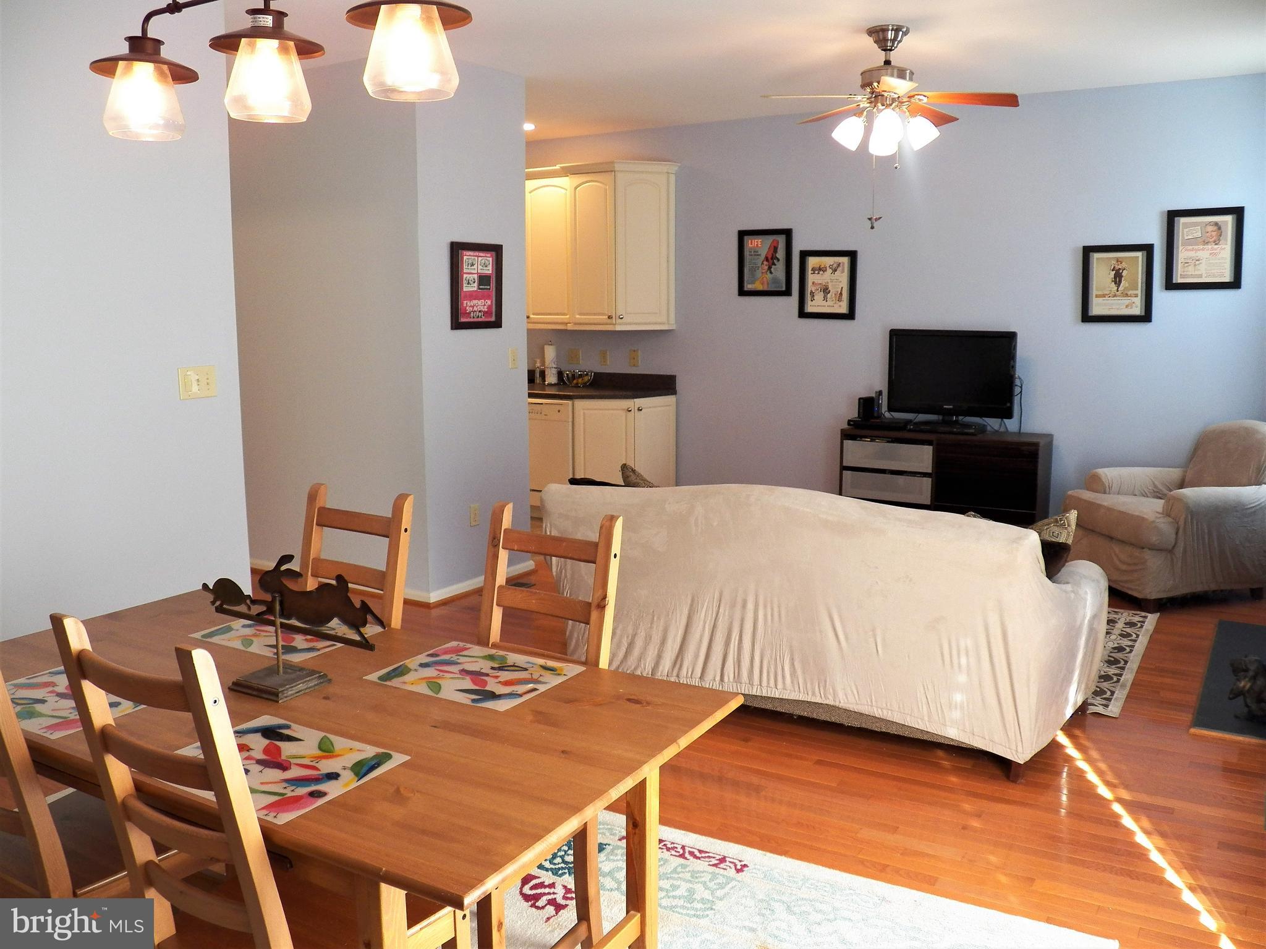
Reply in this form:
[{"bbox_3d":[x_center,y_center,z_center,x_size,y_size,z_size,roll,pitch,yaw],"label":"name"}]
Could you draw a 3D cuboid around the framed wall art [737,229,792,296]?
[{"bbox_3d":[0.880,-1.413,6.832,0.365,0.435,0.025,5,10,27],"label":"framed wall art"}]

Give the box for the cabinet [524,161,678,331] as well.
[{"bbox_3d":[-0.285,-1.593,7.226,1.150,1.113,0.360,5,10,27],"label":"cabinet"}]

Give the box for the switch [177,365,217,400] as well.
[{"bbox_3d":[-1.593,-0.335,3.748,0.012,0.115,0.160,5,10,27],"label":"switch"}]

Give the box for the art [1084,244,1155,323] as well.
[{"bbox_3d":[2.815,-1.105,5.946,0.377,0.443,0.025,5,11,28],"label":"art"}]

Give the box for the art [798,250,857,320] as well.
[{"bbox_3d":[1.287,-1.249,6.763,0.385,0.445,0.025,5,11,28],"label":"art"}]

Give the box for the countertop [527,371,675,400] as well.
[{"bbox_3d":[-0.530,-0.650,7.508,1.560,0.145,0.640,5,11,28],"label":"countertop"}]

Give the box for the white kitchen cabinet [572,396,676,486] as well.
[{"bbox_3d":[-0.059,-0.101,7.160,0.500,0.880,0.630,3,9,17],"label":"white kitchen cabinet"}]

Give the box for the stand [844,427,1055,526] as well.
[{"bbox_3d":[1.920,0.111,6.391,1.200,0.750,0.400,5,11,28],"label":"stand"}]

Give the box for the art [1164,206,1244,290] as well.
[{"bbox_3d":[3.158,-1.247,5.660,0.375,0.435,0.025,5,10,27],"label":"art"}]

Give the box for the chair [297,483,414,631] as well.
[{"bbox_3d":[-0.841,0.593,2.651,0.420,1.040,0.480,5,11,28],"label":"chair"}]

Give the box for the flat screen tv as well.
[{"bbox_3d":[1.942,-0.621,6.280,0.785,0.525,0.090,6,11,33],"label":"flat screen tv"}]

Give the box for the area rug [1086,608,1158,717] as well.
[{"bbox_3d":[1.254,0.706,5.084,2.300,0.010,1.540,6,11,31],"label":"area rug"}]

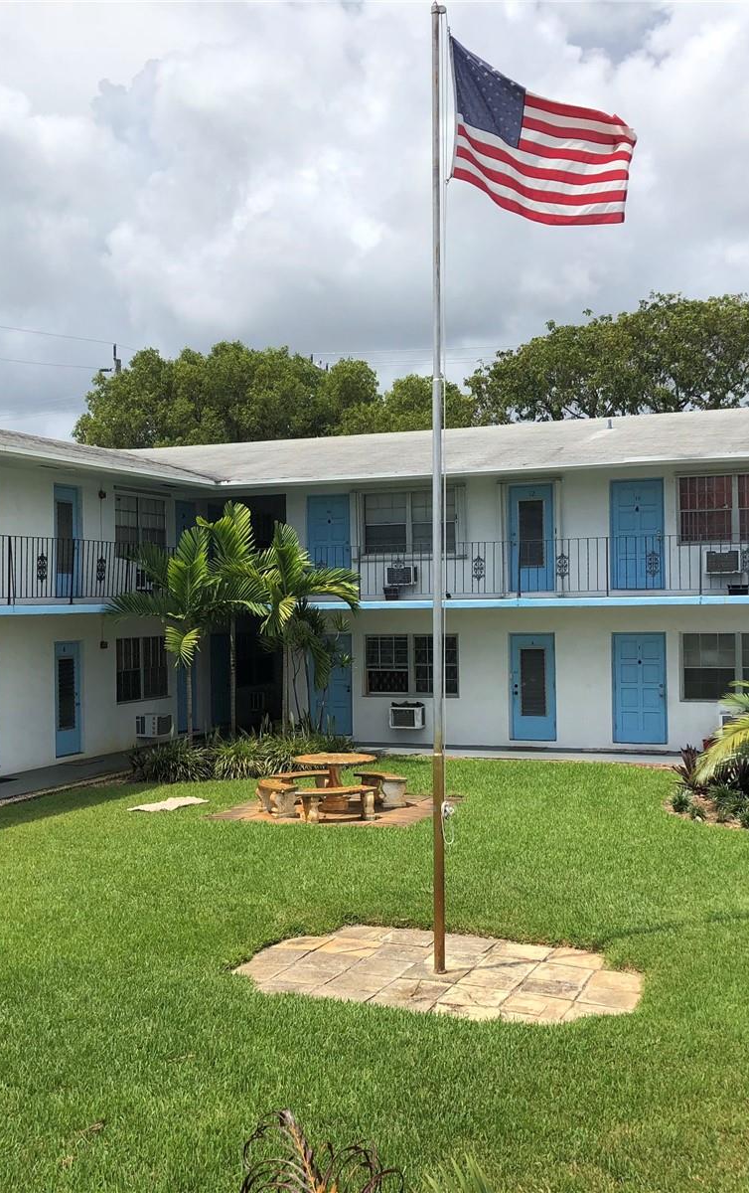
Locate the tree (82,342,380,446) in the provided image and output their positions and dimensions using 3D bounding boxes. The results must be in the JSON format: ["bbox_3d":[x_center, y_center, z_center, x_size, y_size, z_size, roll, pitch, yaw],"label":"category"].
[{"bbox_3d":[-4.639,-2.427,40.963,9.741,11.184,9.200,-1,0,-6],"label":"tree"}]

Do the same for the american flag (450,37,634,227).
[{"bbox_3d":[1.276,-3.522,9.750,1.400,1.430,0.320,-1,0,0],"label":"american flag"}]

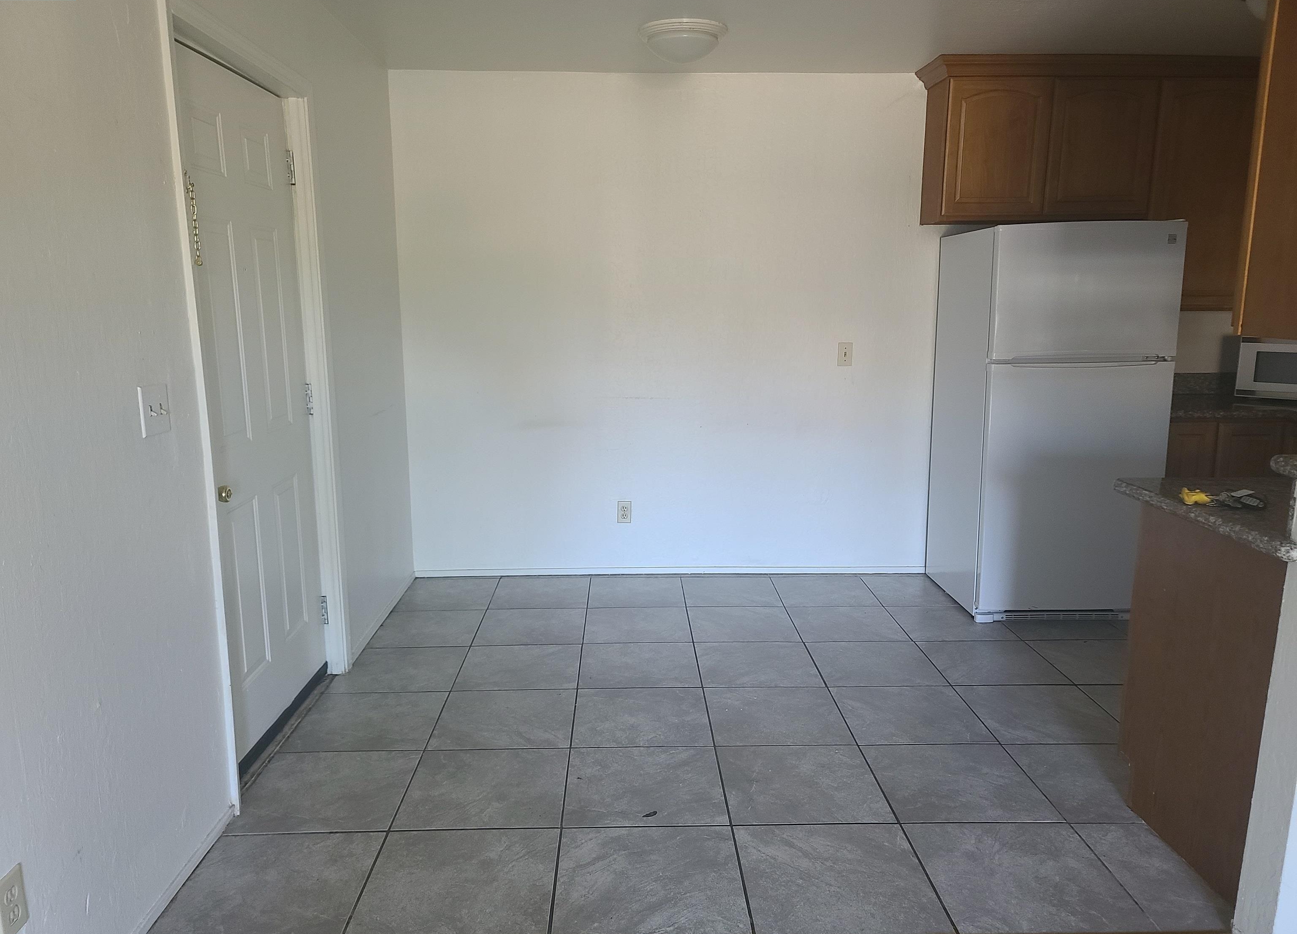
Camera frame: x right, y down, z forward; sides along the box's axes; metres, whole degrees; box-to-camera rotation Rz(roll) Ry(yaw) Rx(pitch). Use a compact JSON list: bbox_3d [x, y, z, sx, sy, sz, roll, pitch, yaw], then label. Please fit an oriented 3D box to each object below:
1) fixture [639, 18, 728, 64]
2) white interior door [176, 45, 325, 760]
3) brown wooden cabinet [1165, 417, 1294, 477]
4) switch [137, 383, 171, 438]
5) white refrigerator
[{"bbox_3d":[0.136,-1.679,3.740,0.353,0.115,0.353,0,10,-1],"label":"fixture"},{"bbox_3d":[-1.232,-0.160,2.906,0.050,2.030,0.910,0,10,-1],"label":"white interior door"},{"bbox_3d":[2.528,0.162,4.502,0.640,0.875,0.610,0,10,-1],"label":"brown wooden cabinet"},{"bbox_3d":[-1.136,-0.132,2.166,0.018,0.115,0.116,0,10,-1],"label":"switch"},{"bbox_3d":[1.802,-0.214,4.301,0.750,1.685,0.775,0,10,-1],"label":"white refrigerator"}]

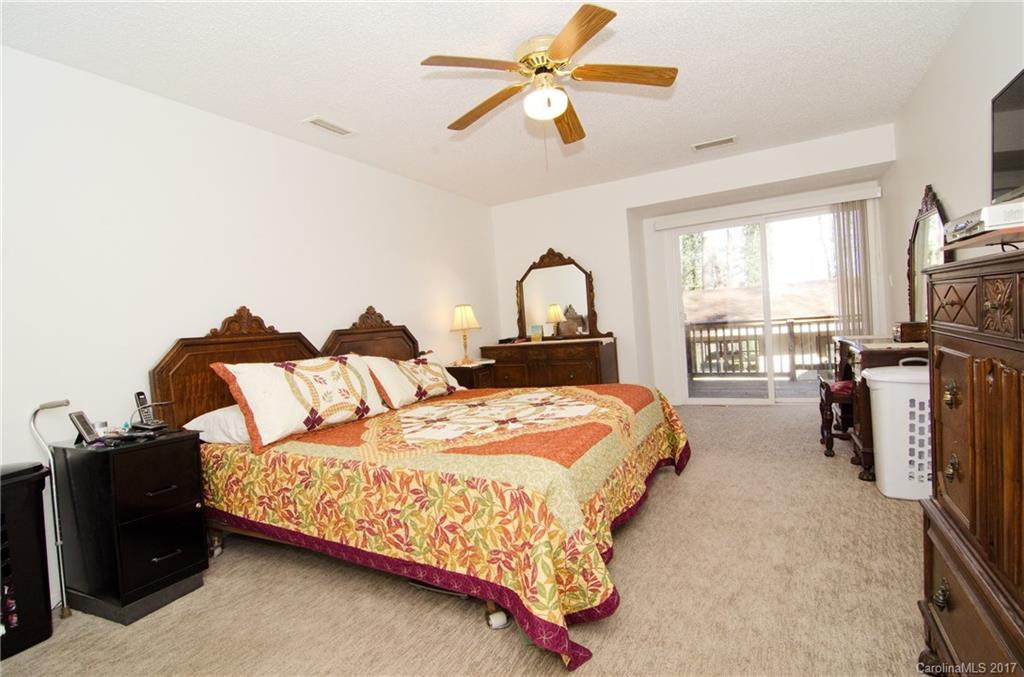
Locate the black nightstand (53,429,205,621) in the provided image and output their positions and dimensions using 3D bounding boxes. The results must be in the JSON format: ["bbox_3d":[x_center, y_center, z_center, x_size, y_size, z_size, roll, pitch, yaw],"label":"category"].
[{"bbox_3d":[-1.693,0.808,2.059,0.455,0.730,0.345,-2,3,30],"label":"black nightstand"}]

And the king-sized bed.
[{"bbox_3d":[-0.355,0.393,2.664,2.200,1.310,2.060,-2,3,30],"label":"king-sized bed"}]

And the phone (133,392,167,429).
[{"bbox_3d":[-1.688,0.327,2.138,0.160,0.180,0.100,-2,3,30],"label":"phone"}]

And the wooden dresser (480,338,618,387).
[{"bbox_3d":[0.398,0.461,4.799,1.330,0.860,0.530,-2,3,30],"label":"wooden dresser"}]

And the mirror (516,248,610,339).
[{"bbox_3d":[0.504,-0.483,4.874,1.110,0.980,0.090,-2,3,30],"label":"mirror"}]

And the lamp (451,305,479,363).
[{"bbox_3d":[-0.464,-0.018,4.342,0.290,0.580,0.290,-4,3,0],"label":"lamp"}]

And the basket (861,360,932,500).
[{"bbox_3d":[2.205,0.510,2.499,0.440,0.730,0.350,-2,3,30],"label":"basket"}]

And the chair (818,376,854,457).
[{"bbox_3d":[2.486,0.552,3.296,0.420,0.530,0.420,-2,3,30],"label":"chair"}]

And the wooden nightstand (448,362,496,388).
[{"bbox_3d":[-0.400,0.618,4.385,0.390,0.700,0.440,-2,3,30],"label":"wooden nightstand"}]

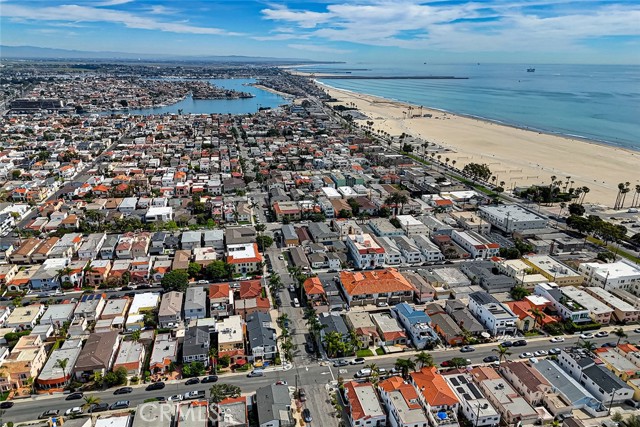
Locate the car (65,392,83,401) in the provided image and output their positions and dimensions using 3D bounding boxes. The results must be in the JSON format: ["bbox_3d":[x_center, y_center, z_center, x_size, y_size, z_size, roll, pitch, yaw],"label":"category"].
[{"bbox_3d":[-69.886,52.041,131.748,4.450,1.480,1.800,-3,19,-11],"label":"car"}]

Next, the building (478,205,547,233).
[{"bbox_3d":[113.385,3.434,272.880,26.500,7.100,28.100,-5,19,-14],"label":"building"}]

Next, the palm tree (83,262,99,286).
[{"bbox_3d":[-96.911,26.041,194.863,6.300,10.800,6.300,-3,19,-10],"label":"palm tree"}]

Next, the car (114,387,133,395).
[{"bbox_3d":[-60.700,54.690,143.040,4.700,1.500,1.850,-4,19,-12],"label":"car"}]

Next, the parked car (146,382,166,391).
[{"bbox_3d":[-47.904,50.839,135.698,4.900,1.700,1.950,-3,19,-11],"label":"parked car"}]

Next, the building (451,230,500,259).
[{"bbox_3d":[84.710,16.200,253.240,13.270,6.900,24.190,-4,19,-12],"label":"building"}]

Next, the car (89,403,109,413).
[{"bbox_3d":[-60.918,53.531,127.432,4.800,1.600,1.900,-3,19,-11],"label":"car"}]

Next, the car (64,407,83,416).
[{"bbox_3d":[-71.290,57.520,134.340,4.600,1.470,1.820,-4,19,-12],"label":"car"}]

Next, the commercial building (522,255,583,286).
[{"bbox_3d":[109.330,27.660,219.730,14.190,6.500,23.790,-4,19,-12],"label":"commercial building"}]

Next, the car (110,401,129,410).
[{"bbox_3d":[-55.562,53.148,128.352,4.750,1.680,1.880,-3,19,-11],"label":"car"}]

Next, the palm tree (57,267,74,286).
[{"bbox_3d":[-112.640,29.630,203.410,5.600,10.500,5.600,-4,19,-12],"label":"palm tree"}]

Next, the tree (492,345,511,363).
[{"bbox_3d":[57.927,44.807,146.312,5.700,7.500,5.700,-3,19,-10],"label":"tree"}]

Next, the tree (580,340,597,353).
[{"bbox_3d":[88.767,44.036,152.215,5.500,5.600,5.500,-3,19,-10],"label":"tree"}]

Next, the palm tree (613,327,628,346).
[{"bbox_3d":[99.844,42.296,154.184,5.307,8.293,5.307,-3,19,-11],"label":"palm tree"}]

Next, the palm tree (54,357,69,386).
[{"bbox_3d":[-74.951,46.798,135.508,4.070,9.134,4.070,-3,19,-11],"label":"palm tree"}]

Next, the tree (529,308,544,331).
[{"bbox_3d":[77.198,38.480,165.477,5.519,8.155,5.519,-3,19,-11],"label":"tree"}]

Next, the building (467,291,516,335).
[{"bbox_3d":[63.773,36.988,172.029,8.400,6.700,19.000,-3,19,-11],"label":"building"}]

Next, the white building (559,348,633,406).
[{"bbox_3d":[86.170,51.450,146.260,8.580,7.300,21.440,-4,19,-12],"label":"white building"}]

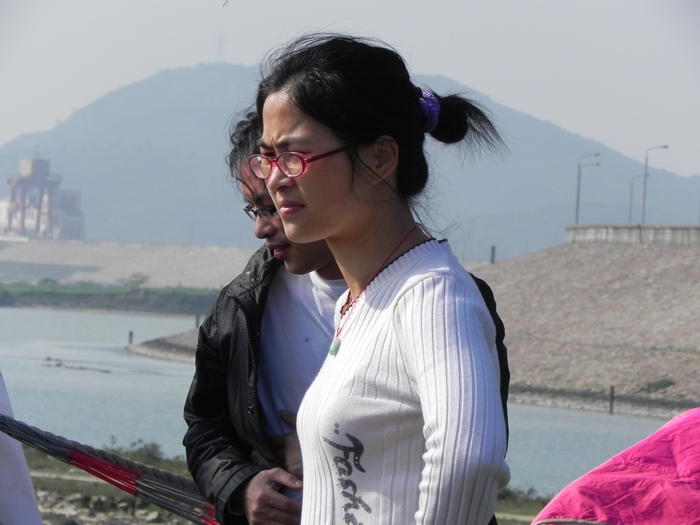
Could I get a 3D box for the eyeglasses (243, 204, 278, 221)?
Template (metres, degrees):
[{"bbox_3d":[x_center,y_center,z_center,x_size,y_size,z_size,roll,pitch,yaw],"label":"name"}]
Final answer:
[{"bbox_3d":[-0.054,-0.094,7.739,0.142,0.035,0.137,-36,11,-13],"label":"eyeglasses"}]

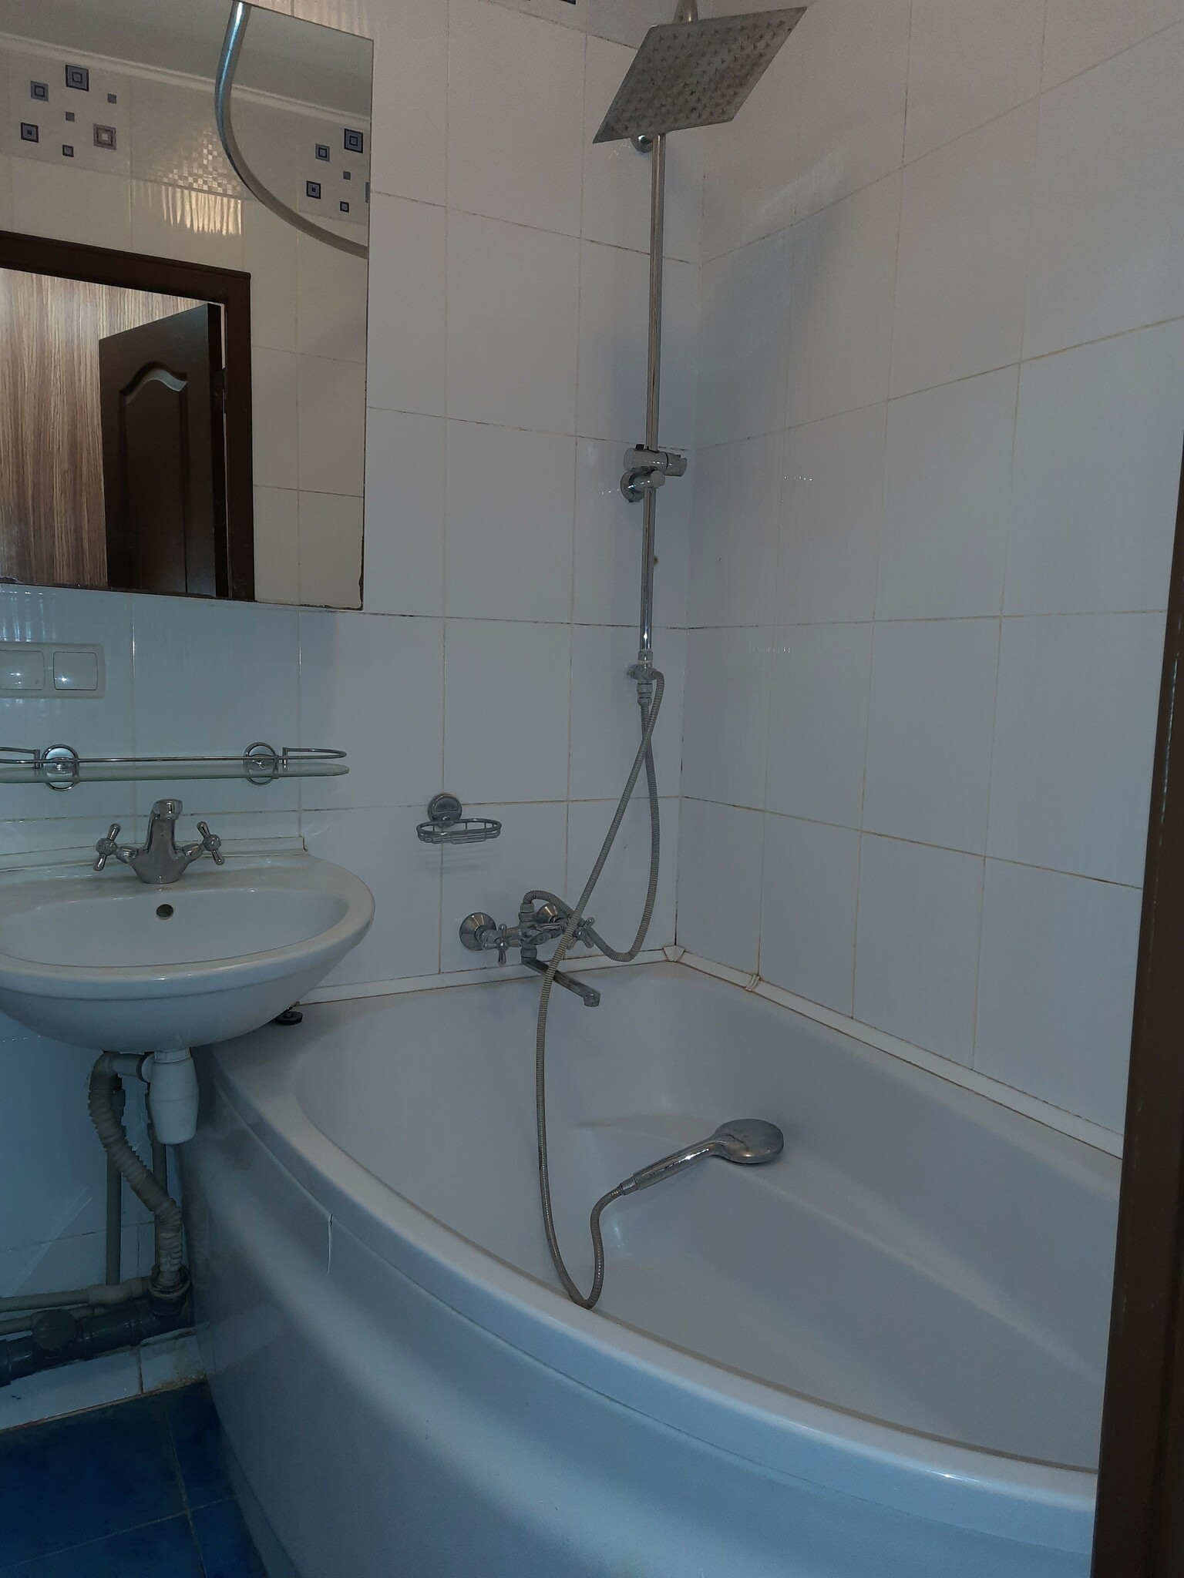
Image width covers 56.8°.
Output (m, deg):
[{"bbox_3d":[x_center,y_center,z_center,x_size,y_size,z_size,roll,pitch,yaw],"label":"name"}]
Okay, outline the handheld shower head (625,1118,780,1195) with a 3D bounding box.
[{"bbox_3d":[0.161,0.534,1.574,0.257,0.058,0.100,-13,11,-20],"label":"handheld shower head"}]

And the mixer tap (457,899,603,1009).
[{"bbox_3d":[-0.066,0.276,1.890,0.225,0.130,0.330,-2,7,-29],"label":"mixer tap"}]

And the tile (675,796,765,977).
[{"bbox_3d":[0.241,0.185,2.095,0.010,0.318,0.255,-2,7,-29],"label":"tile"}]

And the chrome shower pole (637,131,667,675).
[{"bbox_3d":[0.109,-0.705,1.990,0.024,0.990,0.024,-3,8,-29],"label":"chrome shower pole"}]

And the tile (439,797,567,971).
[{"bbox_3d":[-0.161,0.175,2.024,0.250,0.310,0.010,-2,8,-29],"label":"tile"}]

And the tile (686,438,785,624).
[{"bbox_3d":[0.262,-0.468,2.007,0.009,0.331,0.252,-2,8,-29],"label":"tile"}]

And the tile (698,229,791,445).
[{"bbox_3d":[0.271,-0.800,1.969,0.009,0.331,0.252,-2,8,-29],"label":"tile"}]

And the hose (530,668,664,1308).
[{"bbox_3d":[0.027,0.282,1.843,0.210,0.950,0.550,3,7,11],"label":"hose"}]

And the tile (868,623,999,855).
[{"bbox_3d":[0.498,-0.082,1.614,0.010,0.330,0.250,-2,8,-29],"label":"tile"}]

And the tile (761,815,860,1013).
[{"bbox_3d":[0.368,0.224,1.866,0.009,0.331,0.249,-2,8,-29],"label":"tile"}]

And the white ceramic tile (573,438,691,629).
[{"bbox_3d":[0.078,-0.479,2.071,0.250,0.330,0.010,-2,8,-29],"label":"white ceramic tile"}]

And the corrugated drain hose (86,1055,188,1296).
[{"bbox_3d":[-0.683,0.585,1.640,0.130,0.400,0.110,-2,8,-29],"label":"corrugated drain hose"}]

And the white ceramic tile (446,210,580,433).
[{"bbox_3d":[-0.137,-0.803,1.910,0.250,0.330,0.010,-2,8,-29],"label":"white ceramic tile"}]

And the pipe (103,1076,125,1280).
[{"bbox_3d":[-0.744,0.611,1.706,0.022,0.360,0.022,-2,7,-29],"label":"pipe"}]

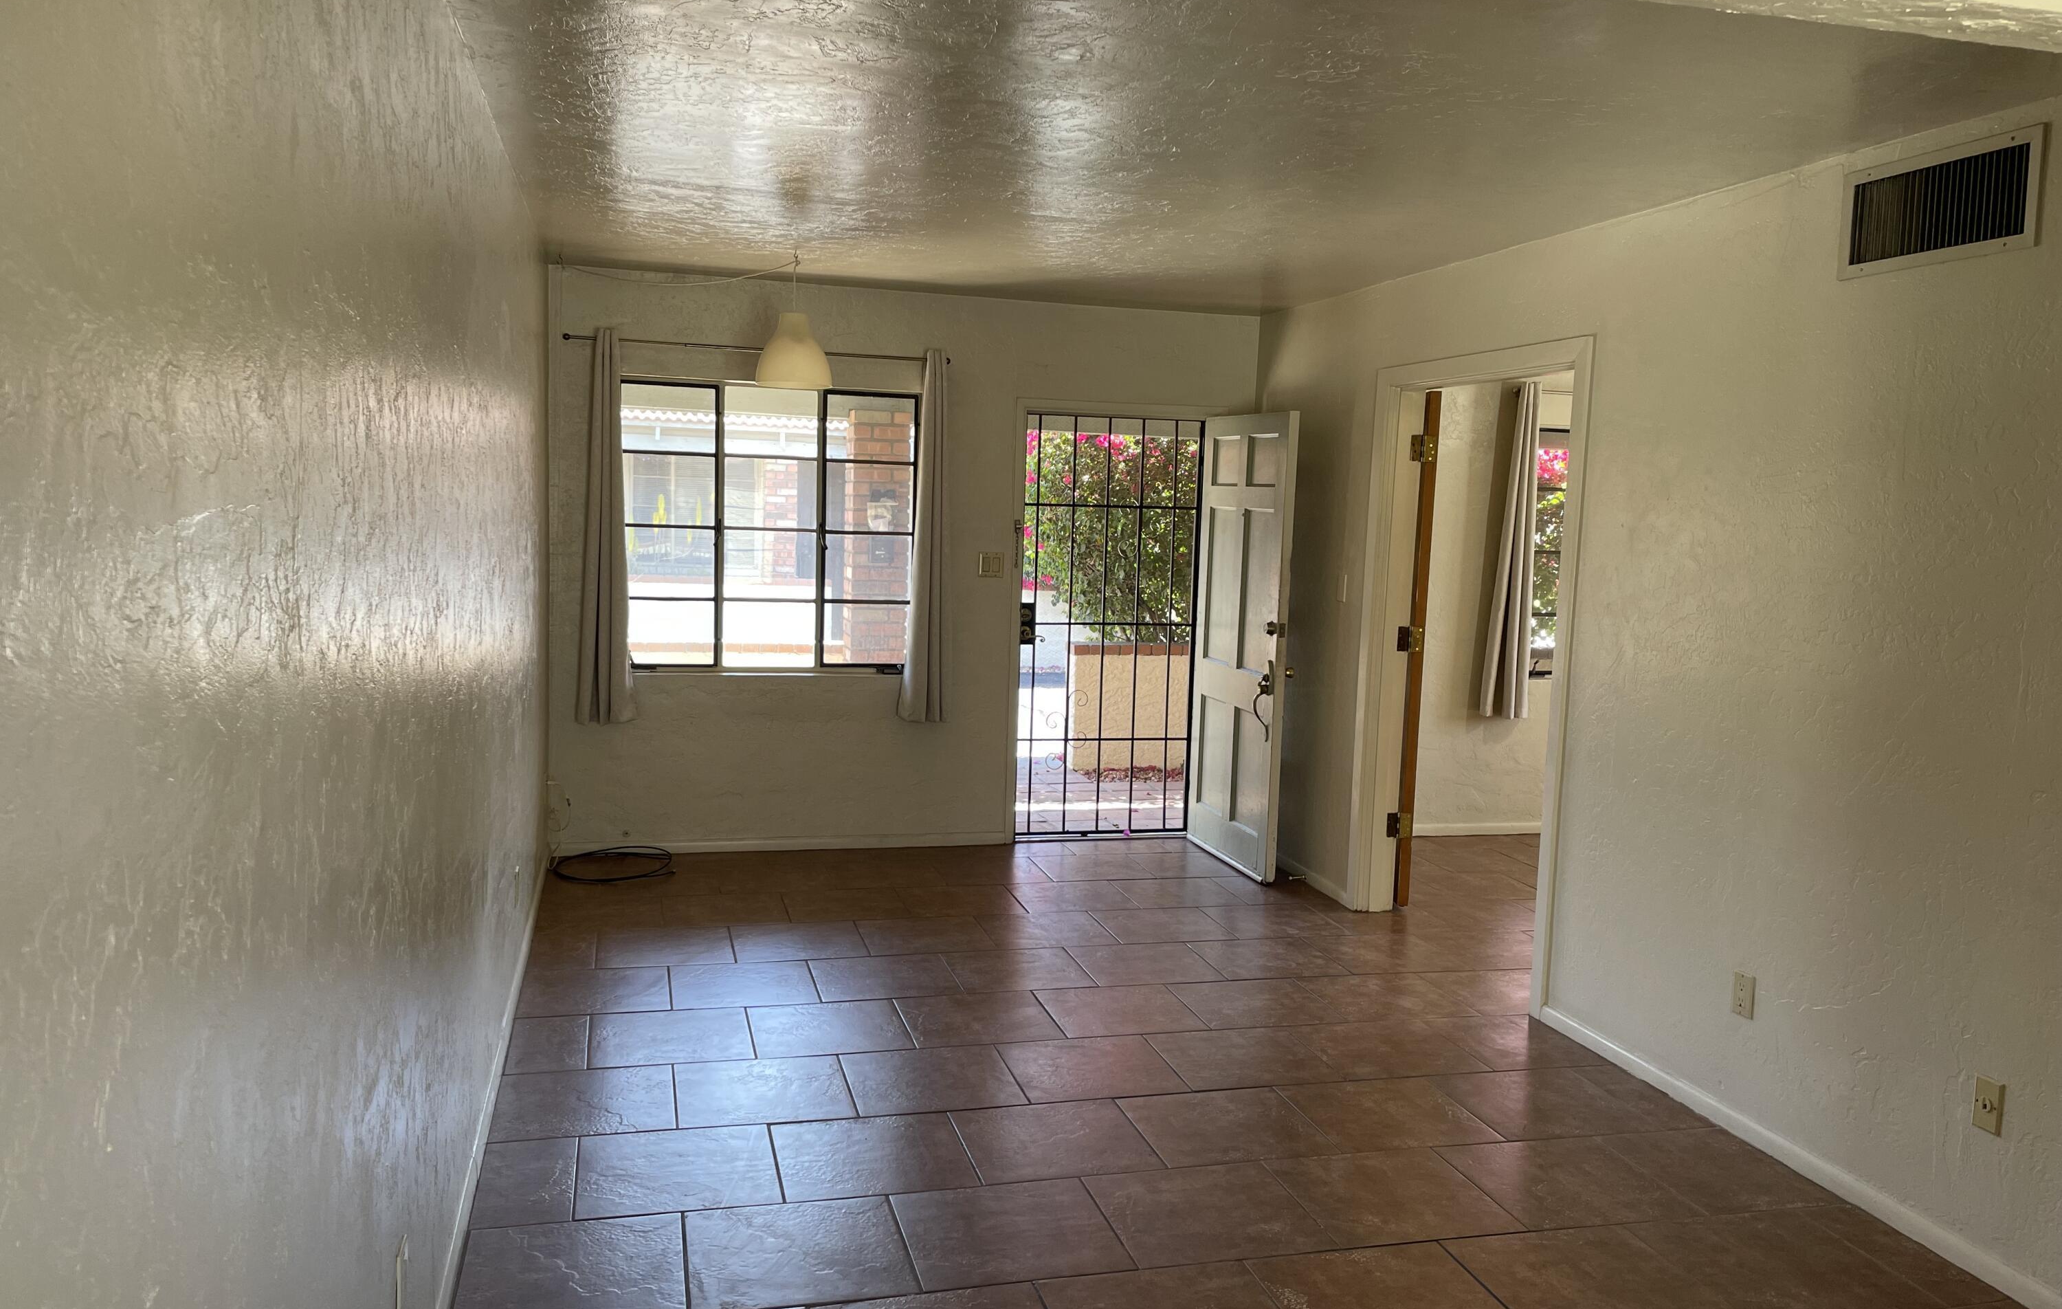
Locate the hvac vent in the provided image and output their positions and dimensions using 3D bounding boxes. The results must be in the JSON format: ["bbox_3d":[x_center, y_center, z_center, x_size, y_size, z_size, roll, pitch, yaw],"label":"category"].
[{"bbox_3d":[2.027,-0.998,3.470,0.024,0.250,0.544,0,6,-15],"label":"hvac vent"}]

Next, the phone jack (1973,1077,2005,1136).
[{"bbox_3d":[2.052,0.968,3.325,0.013,0.114,0.072,0,6,-15],"label":"phone jack"}]

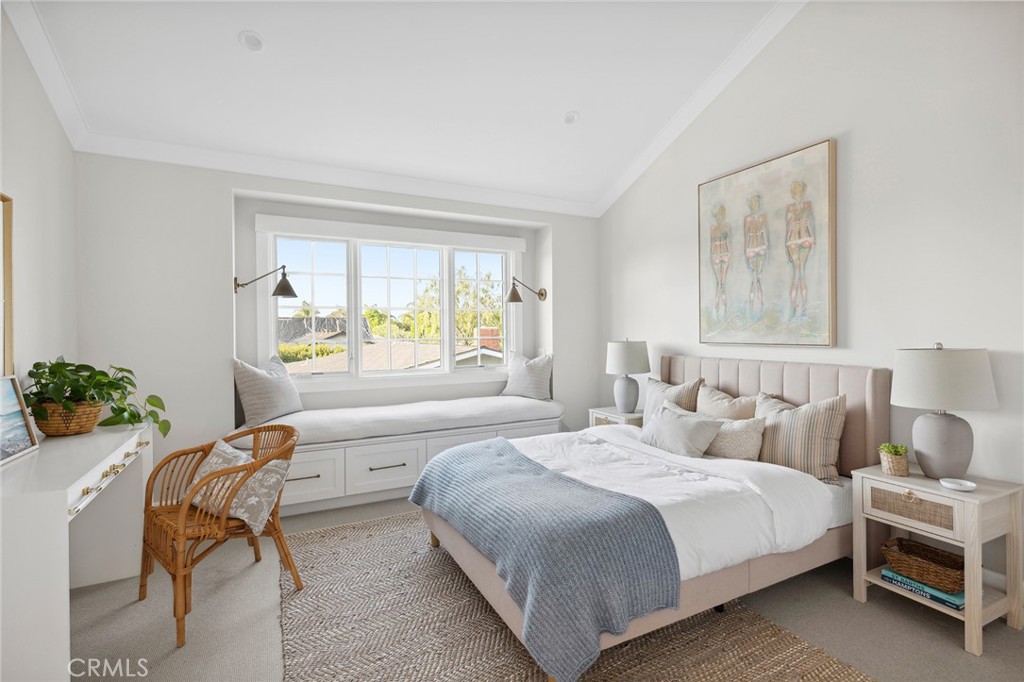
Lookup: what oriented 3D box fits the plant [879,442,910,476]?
[{"bbox_3d":[1.844,0.564,2.194,0.114,0.156,0.114,-1,1,-27],"label":"plant"}]

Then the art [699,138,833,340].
[{"bbox_3d":[1.716,-0.592,3.157,0.062,1.235,0.954,-1,1,-27],"label":"art"}]

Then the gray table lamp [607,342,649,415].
[{"bbox_3d":[1.005,0.298,3.973,0.375,0.639,0.375,-1,1,0],"label":"gray table lamp"}]

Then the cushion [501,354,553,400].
[{"bbox_3d":[0.157,0.358,4.542,0.484,0.451,0.146,-1,-12,37],"label":"cushion"}]

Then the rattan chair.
[{"bbox_3d":[-1.455,0.888,2.320,0.603,0.822,0.603,0,1,40],"label":"rattan chair"}]

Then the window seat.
[{"bbox_3d":[-0.842,0.928,3.956,2.769,0.676,0.517,-1,1,-27],"label":"window seat"}]

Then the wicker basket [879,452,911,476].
[{"bbox_3d":[1.845,0.587,2.194,0.110,0.109,0.110,-1,1,-27],"label":"wicker basket"}]

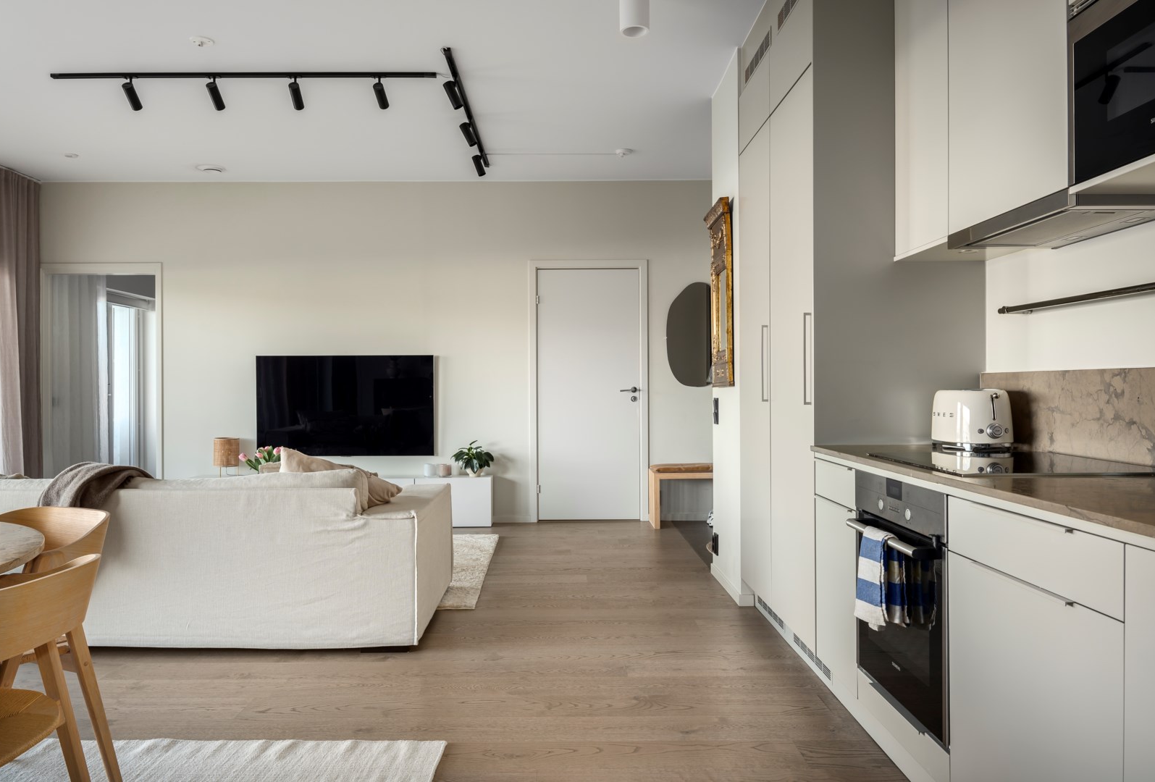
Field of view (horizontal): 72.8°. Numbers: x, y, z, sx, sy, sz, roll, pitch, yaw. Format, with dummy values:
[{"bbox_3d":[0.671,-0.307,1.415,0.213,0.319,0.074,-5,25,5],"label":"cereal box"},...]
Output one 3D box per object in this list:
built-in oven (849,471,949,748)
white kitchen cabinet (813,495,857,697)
[{"bbox_3d":[1.111,0.547,2.149,0.565,0.606,0.580,0,0,-1],"label":"built-in oven"},{"bbox_3d":[1.145,0.665,2.638,0.560,0.581,0.396,0,0,-1],"label":"white kitchen cabinet"}]

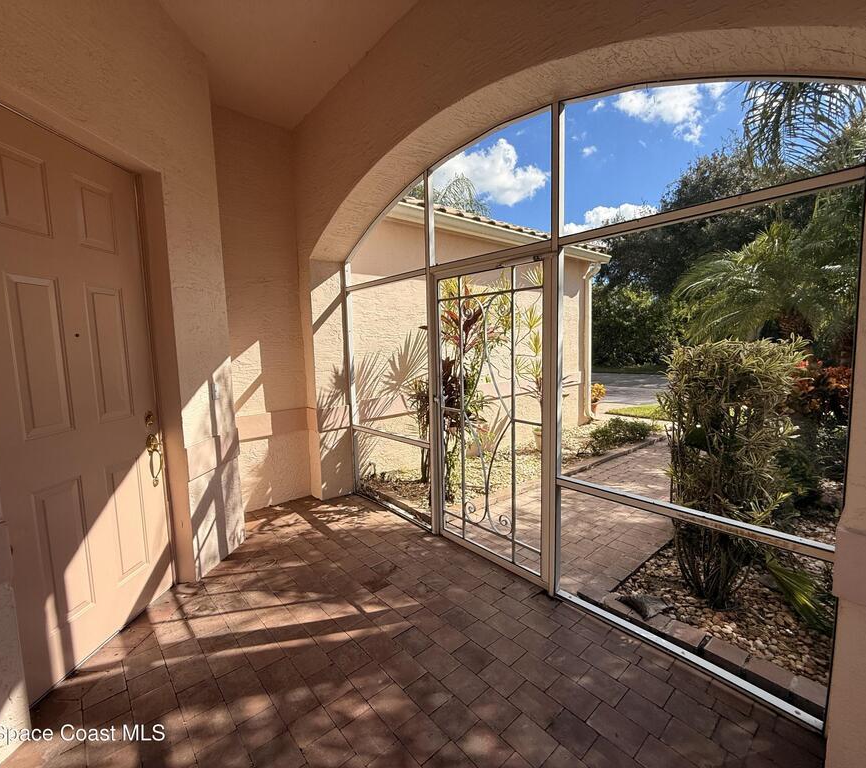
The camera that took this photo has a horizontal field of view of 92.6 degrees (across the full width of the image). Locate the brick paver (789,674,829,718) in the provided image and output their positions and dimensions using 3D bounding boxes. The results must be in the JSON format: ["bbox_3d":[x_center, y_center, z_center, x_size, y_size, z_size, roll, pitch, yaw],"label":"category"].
[{"bbox_3d":[1.584,1.293,1.701,0.120,0.060,0.160,-7,8,-41],"label":"brick paver"}]

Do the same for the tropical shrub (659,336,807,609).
[{"bbox_3d":[1.615,0.510,2.310,0.700,1.500,0.700,-6,8,-40],"label":"tropical shrub"}]

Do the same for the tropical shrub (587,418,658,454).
[{"bbox_3d":[2.660,0.710,5.880,1.200,0.420,0.750,-6,8,-40],"label":"tropical shrub"}]

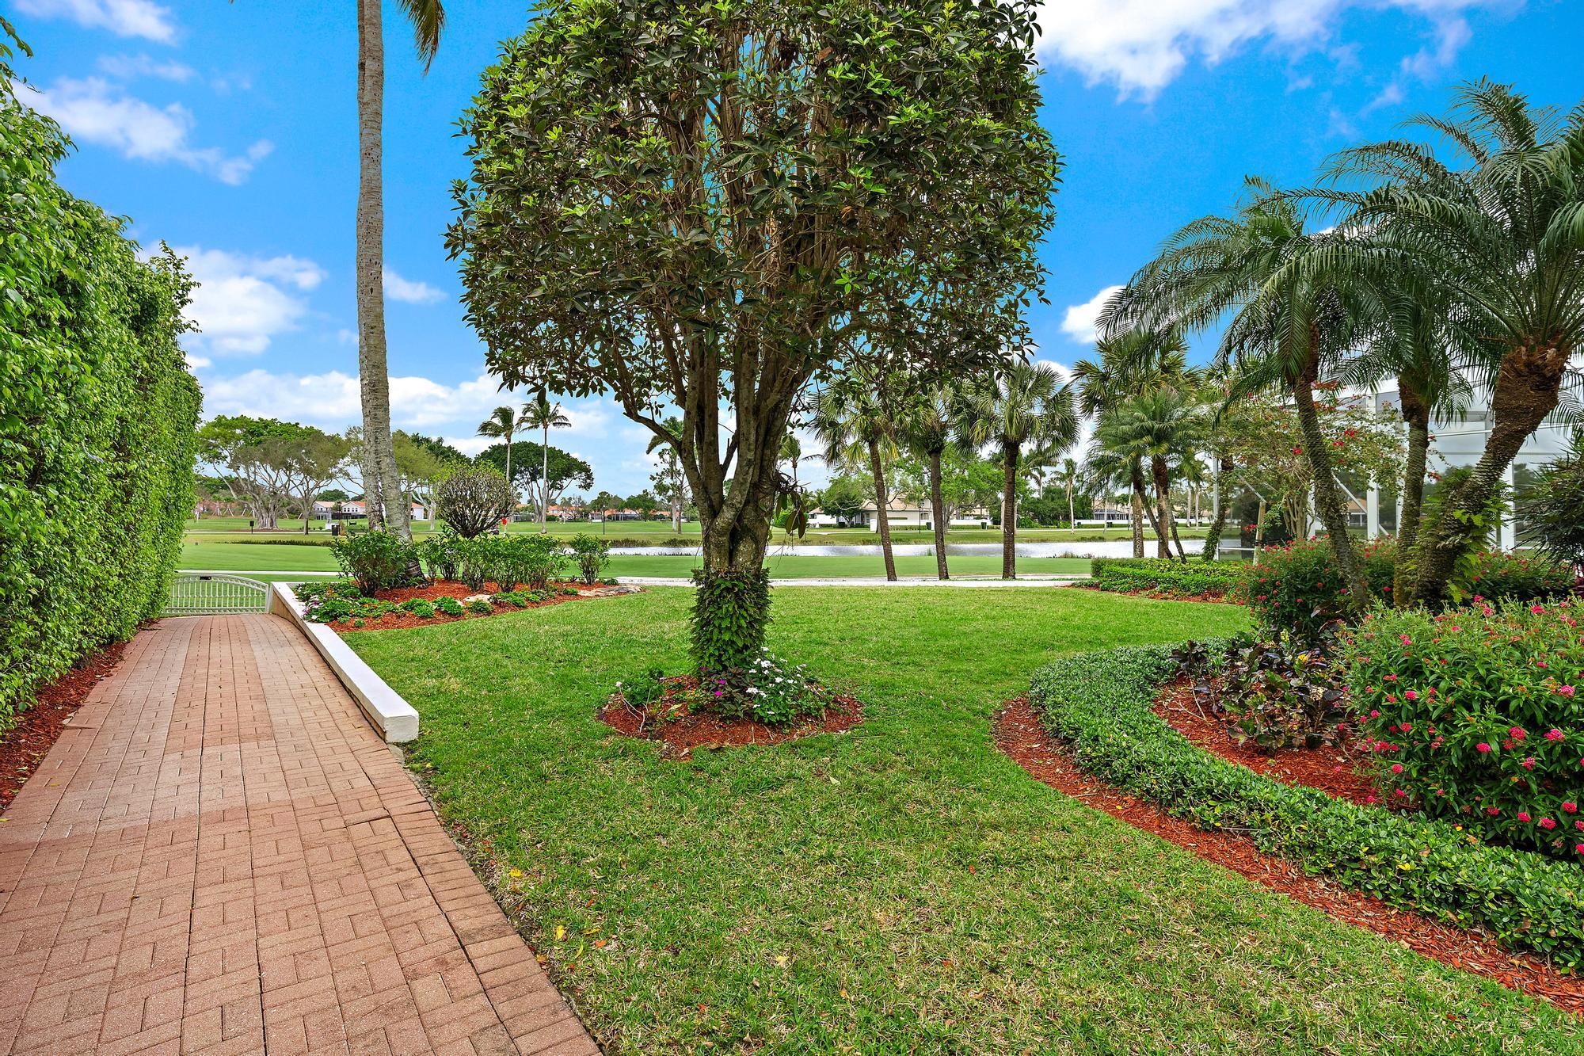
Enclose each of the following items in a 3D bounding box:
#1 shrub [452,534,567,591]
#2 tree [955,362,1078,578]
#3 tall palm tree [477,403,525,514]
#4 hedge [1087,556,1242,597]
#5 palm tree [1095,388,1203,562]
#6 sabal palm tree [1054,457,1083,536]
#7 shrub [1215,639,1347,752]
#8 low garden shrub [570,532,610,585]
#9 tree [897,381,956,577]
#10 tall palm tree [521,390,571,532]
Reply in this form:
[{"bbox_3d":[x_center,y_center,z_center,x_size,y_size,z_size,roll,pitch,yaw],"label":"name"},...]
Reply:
[{"bbox_3d":[-4.451,0.547,11.800,1.850,0.900,0.950,0,1,0],"label":"shrub"},{"bbox_3d":[6.324,-1.634,21.000,3.509,6.187,3.400,0,1,0],"label":"tree"},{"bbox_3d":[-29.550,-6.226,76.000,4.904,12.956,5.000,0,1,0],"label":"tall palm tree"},{"bbox_3d":[6.277,0.797,12.500,2.700,0.620,1.300,0,1,15],"label":"hedge"},{"bbox_3d":[7.542,-0.902,15.800,2.400,4.100,2.400,0,1,0],"label":"palm tree"},{"bbox_3d":[32.687,-3.787,88.000,3.800,9.300,3.800,0,1,0],"label":"sabal palm tree"},{"bbox_3d":[2.807,0.911,4.300,0.760,0.540,0.700,0,1,0],"label":"shrub"},{"bbox_3d":[-3.884,0.608,14.400,0.834,1.025,0.820,0,1,0],"label":"low garden shrub"},{"bbox_3d":[4.083,-1.408,21.000,3.127,5.735,3.100,0,1,0],"label":"tree"},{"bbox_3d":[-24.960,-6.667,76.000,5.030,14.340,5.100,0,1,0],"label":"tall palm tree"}]

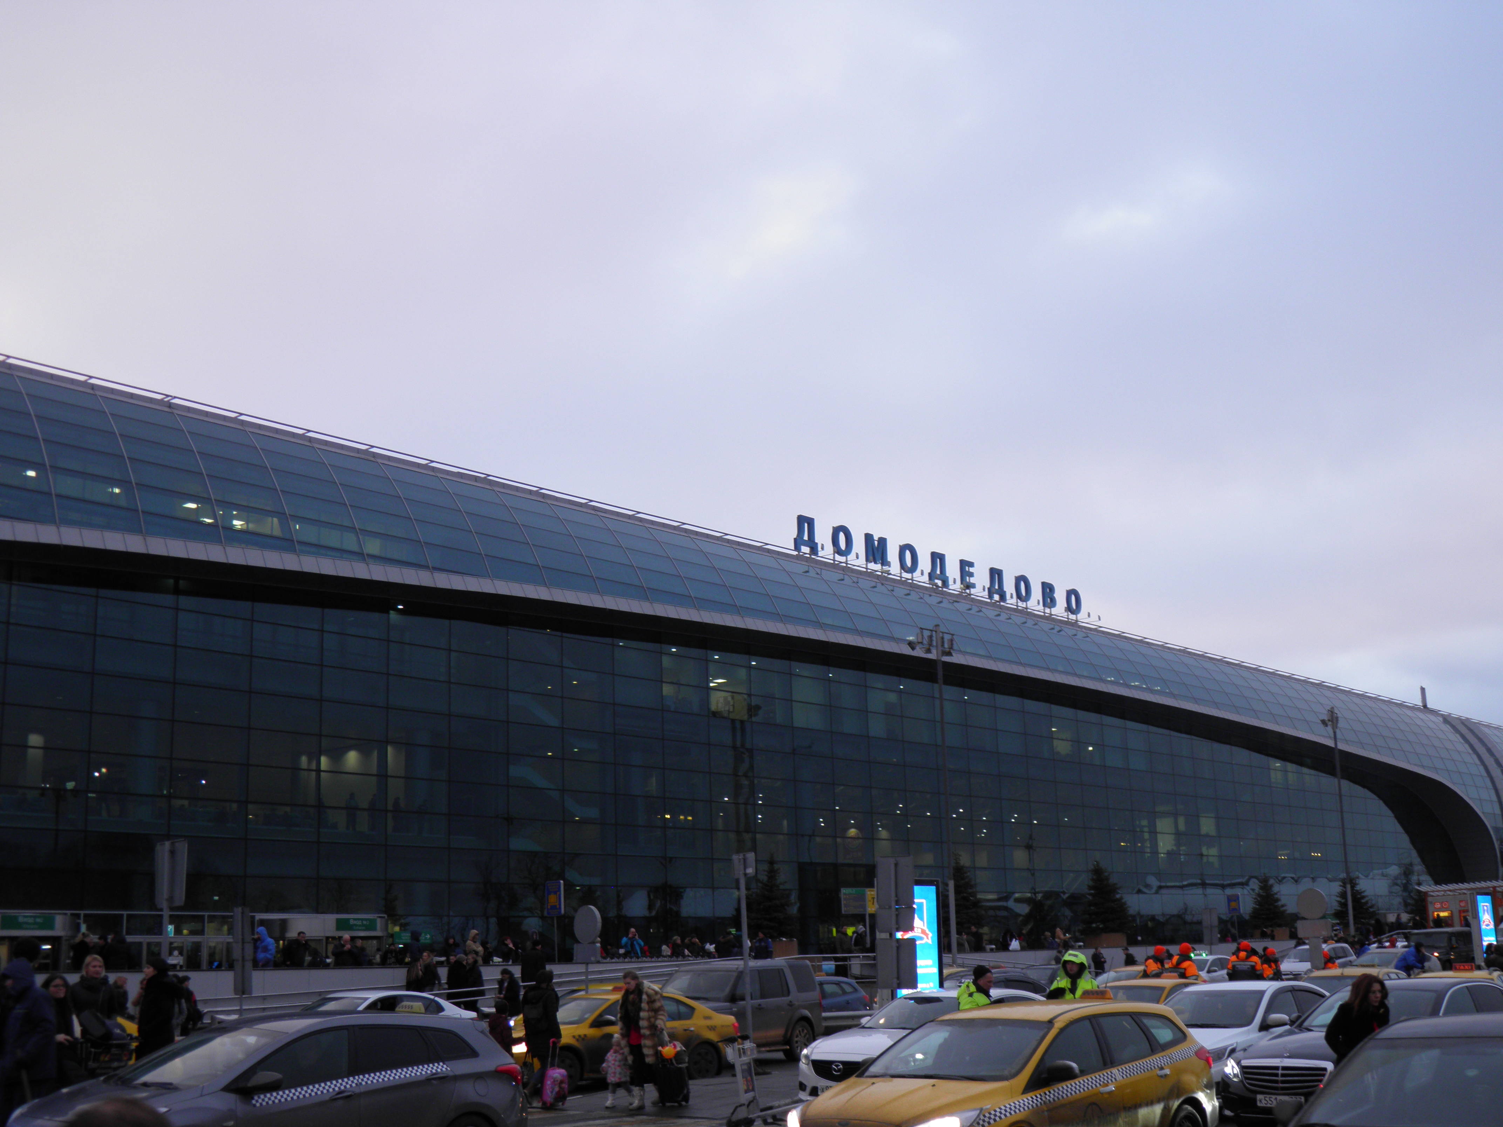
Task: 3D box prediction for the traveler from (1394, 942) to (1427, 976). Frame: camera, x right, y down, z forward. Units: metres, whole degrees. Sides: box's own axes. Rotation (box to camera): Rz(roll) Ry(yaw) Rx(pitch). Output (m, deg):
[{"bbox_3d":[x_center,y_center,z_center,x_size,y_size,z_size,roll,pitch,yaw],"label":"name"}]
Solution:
[{"bbox_3d":[12.895,8.161,32.824,0.780,1.580,0.550,-4,-13,11],"label":"traveler"}]

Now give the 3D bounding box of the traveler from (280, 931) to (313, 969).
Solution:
[{"bbox_3d":[-10.708,9.539,39.804,0.600,1.760,0.420,3,-14,-20],"label":"traveler"}]

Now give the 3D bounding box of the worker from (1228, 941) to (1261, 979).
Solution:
[{"bbox_3d":[8.918,7.686,30.292,0.580,1.800,0.400,-5,-14,12],"label":"worker"}]

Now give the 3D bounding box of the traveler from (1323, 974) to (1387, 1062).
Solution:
[{"bbox_3d":[4.938,4.118,13.513,0.450,1.620,0.500,-11,-17,36],"label":"traveler"}]

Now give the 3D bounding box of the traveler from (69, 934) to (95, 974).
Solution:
[{"bbox_3d":[-14.206,8.680,35.805,0.420,1.680,0.500,-6,-14,18],"label":"traveler"}]

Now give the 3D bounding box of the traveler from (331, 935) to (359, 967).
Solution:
[{"bbox_3d":[-9.512,9.586,39.598,0.560,1.750,0.420,0,-14,-8],"label":"traveler"}]

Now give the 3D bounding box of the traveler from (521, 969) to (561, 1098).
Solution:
[{"bbox_3d":[-2.648,6.028,21.408,0.480,1.720,0.450,-7,-14,20],"label":"traveler"}]

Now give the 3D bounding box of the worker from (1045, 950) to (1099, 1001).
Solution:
[{"bbox_3d":[3.662,5.274,18.997,0.580,1.820,0.420,-4,-13,12],"label":"worker"}]

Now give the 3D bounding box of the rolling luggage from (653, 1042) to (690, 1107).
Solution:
[{"bbox_3d":[-1.002,6.468,21.412,0.420,0.790,0.320,-7,-14,23],"label":"rolling luggage"}]

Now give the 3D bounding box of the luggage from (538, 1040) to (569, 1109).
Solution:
[{"bbox_3d":[-2.478,6.405,21.206,0.320,0.810,0.240,5,-15,-27],"label":"luggage"}]

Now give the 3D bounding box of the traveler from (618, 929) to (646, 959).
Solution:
[{"bbox_3d":[-3.093,10.442,44.298,0.620,1.750,0.420,0,-13,-7],"label":"traveler"}]

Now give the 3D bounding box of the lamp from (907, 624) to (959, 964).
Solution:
[{"bbox_3d":[5.748,7.600,50.149,0.800,11.700,1.700,-14,-18,42],"label":"lamp"}]

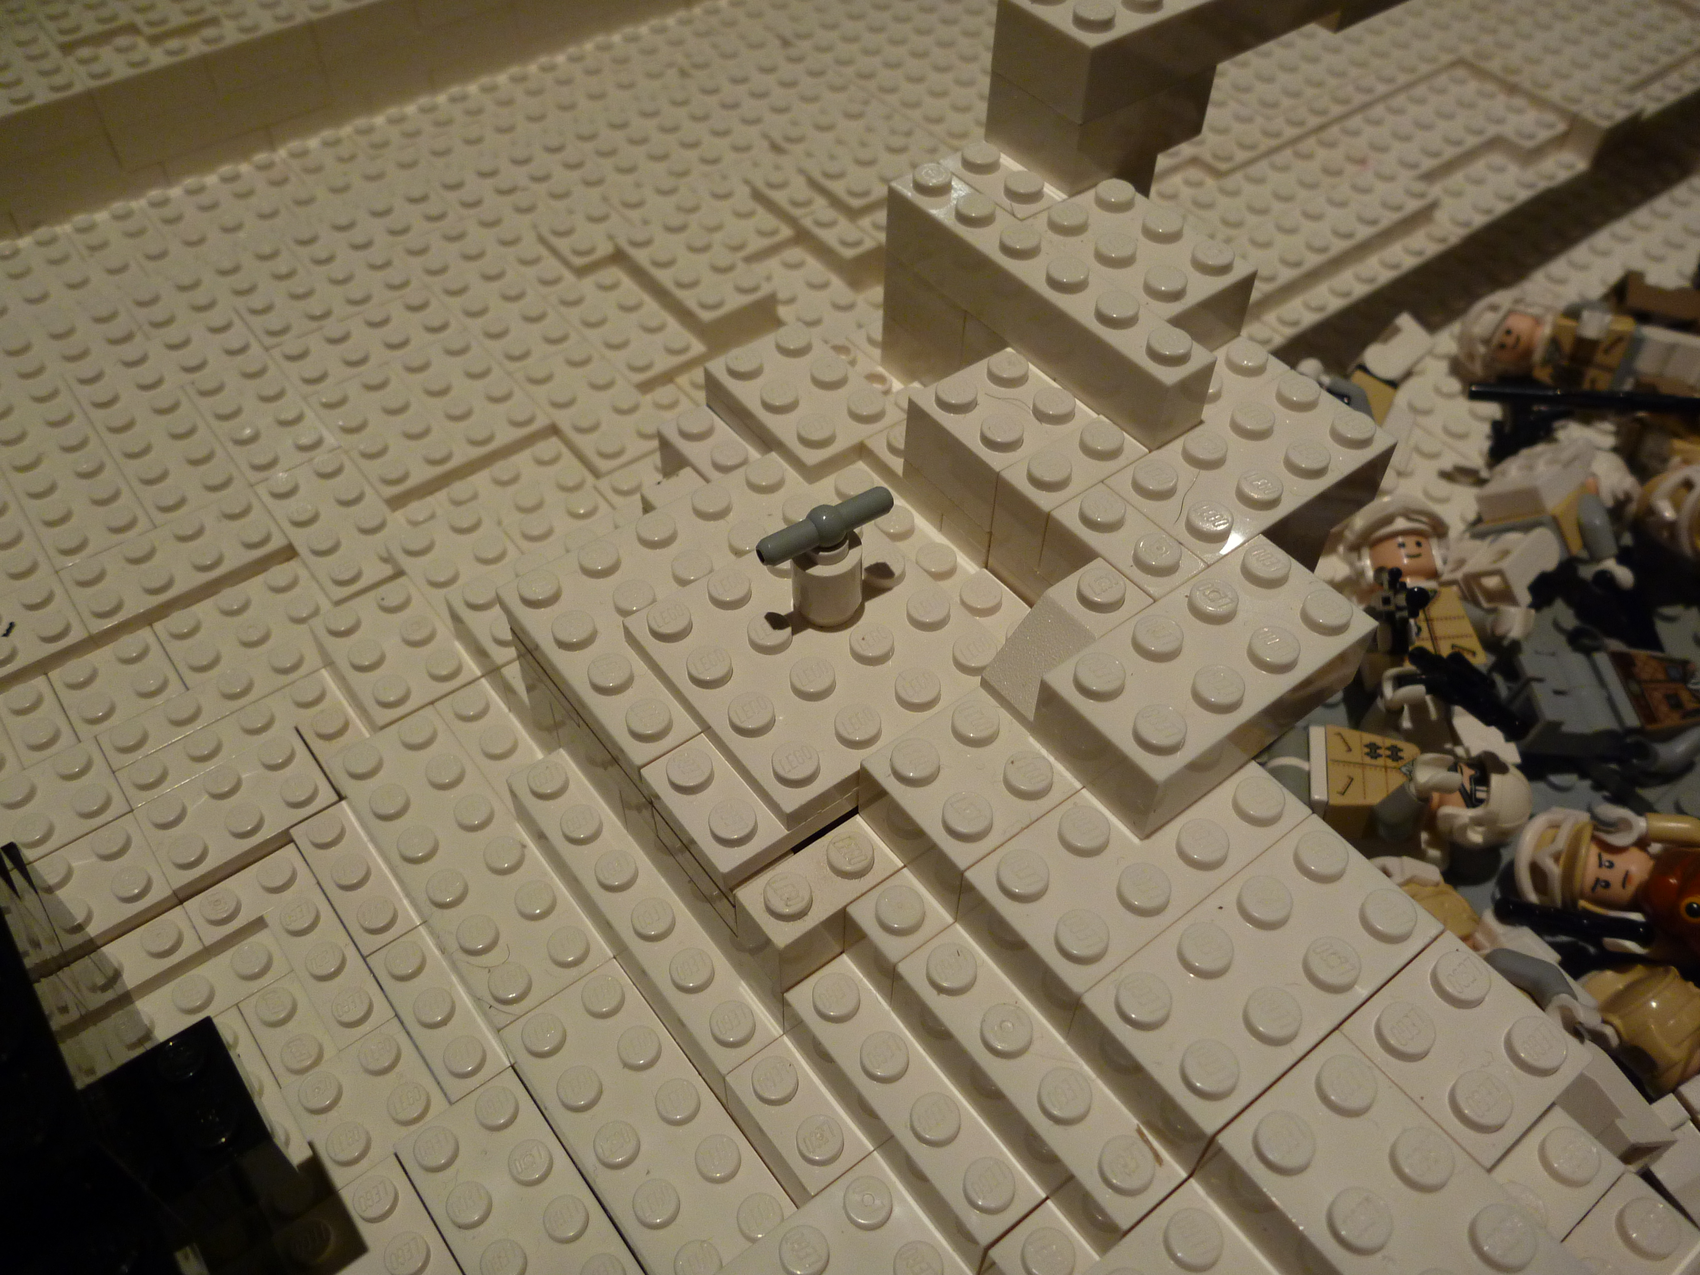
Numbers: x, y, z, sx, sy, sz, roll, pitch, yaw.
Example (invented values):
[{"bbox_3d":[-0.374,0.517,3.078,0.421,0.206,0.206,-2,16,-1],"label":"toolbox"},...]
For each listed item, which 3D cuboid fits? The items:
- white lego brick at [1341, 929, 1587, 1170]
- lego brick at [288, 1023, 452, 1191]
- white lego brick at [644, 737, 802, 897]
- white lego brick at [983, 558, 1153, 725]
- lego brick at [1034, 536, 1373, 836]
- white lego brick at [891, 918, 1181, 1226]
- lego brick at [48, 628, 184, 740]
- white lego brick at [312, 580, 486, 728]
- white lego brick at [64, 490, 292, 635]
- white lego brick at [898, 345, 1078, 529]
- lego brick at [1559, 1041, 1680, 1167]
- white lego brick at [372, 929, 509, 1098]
[{"bbox_3d":[0.054,0.038,0.125,0.016,0.011,0.016,-31,58,-24],"label":"white lego brick"},{"bbox_3d":[-0.059,0.058,0.170,0.016,0.006,0.016,-30,57,-24],"label":"lego brick"},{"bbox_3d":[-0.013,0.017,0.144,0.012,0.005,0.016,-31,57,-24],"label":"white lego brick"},{"bbox_3d":[0.022,0.000,0.142,0.016,0.011,0.008,-31,57,-24],"label":"white lego brick"},{"bbox_3d":[0.036,0.004,0.139,0.032,0.011,0.016,-31,57,-24],"label":"lego brick"},{"bbox_3d":[0.017,0.043,0.133,0.008,0.011,0.032,-30,57,-24],"label":"white lego brick"},{"bbox_3d":[-0.110,0.008,0.209,0.016,0.006,0.016,-30,58,-23],"label":"lego brick"},{"bbox_3d":[-0.065,0.004,0.201,0.016,0.011,0.024,-30,57,-24],"label":"white lego brick"},{"bbox_3d":[-0.107,-0.012,0.220,0.032,0.005,0.016,-30,58,-23],"label":"white lego brick"},{"bbox_3d":[0.018,-0.024,0.162,0.016,0.011,0.016,-31,57,-24],"label":"white lego brick"},{"bbox_3d":[0.070,0.044,0.128,0.007,0.009,0.010,-31,58,-24],"label":"lego brick"},{"bbox_3d":[-0.052,0.048,0.175,0.008,0.008,0.024,-30,57,-24],"label":"white lego brick"}]

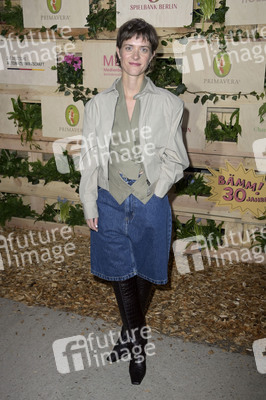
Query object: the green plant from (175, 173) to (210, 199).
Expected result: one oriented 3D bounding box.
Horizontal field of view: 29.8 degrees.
[{"bbox_3d":[0.446,-0.110,3.797,0.250,0.165,0.180,6,18,19],"label":"green plant"}]

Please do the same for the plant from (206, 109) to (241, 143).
[{"bbox_3d":[0.651,-0.535,3.589,0.250,0.225,0.180,6,18,19],"label":"plant"}]

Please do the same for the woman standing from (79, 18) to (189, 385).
[{"bbox_3d":[0.003,0.064,2.278,0.483,1.680,0.350,0,17,0],"label":"woman standing"}]

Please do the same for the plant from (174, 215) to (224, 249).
[{"bbox_3d":[0.505,0.245,3.898,0.397,0.252,0.220,7,18,21],"label":"plant"}]

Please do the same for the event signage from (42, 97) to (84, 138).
[{"bbox_3d":[-0.489,-0.656,4.049,0.580,0.336,0.020,7,18,21],"label":"event signage"}]

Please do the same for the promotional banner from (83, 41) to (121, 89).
[{"bbox_3d":[-0.122,-0.988,3.699,0.560,0.337,0.020,6,18,19],"label":"promotional banner"}]

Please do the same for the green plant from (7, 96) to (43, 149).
[{"bbox_3d":[-0.891,-0.638,4.113,0.250,0.400,0.200,6,18,19],"label":"green plant"}]

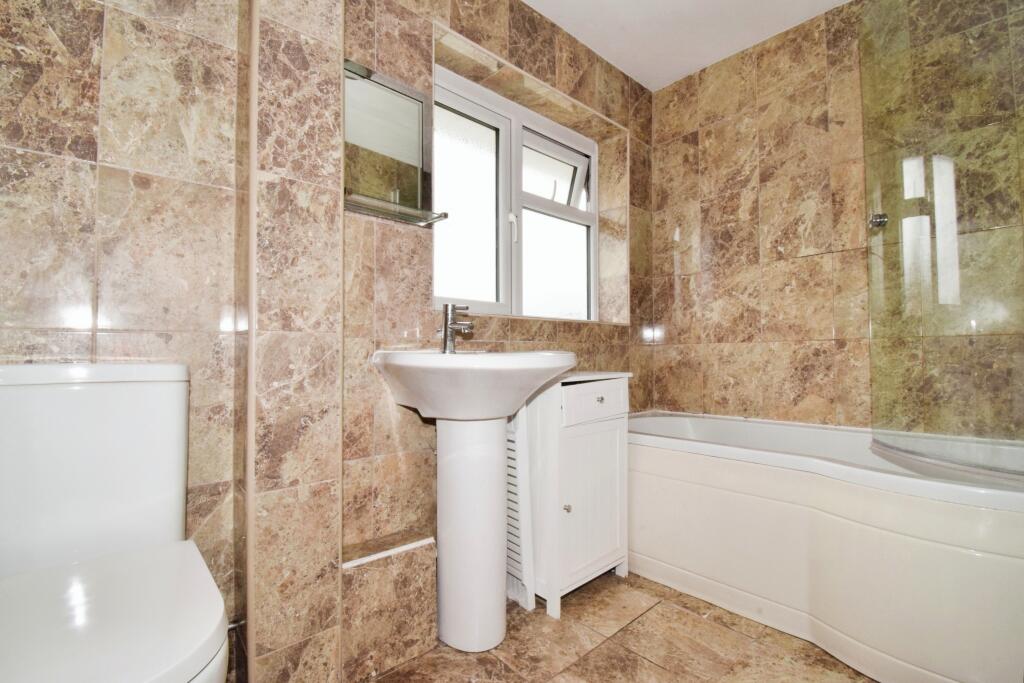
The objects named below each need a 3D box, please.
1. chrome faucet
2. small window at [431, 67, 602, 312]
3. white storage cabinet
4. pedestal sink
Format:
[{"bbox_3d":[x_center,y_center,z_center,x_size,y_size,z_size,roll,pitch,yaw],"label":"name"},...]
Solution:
[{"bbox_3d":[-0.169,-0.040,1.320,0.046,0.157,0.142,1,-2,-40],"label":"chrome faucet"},{"bbox_3d":[0.013,-0.585,1.956,1.122,0.989,0.090,1,-2,-40],"label":"small window"},{"bbox_3d":[0.217,0.515,1.612,0.426,0.783,0.278,1,-2,-40],"label":"white storage cabinet"},{"bbox_3d":[-0.092,0.463,1.223,0.559,0.865,0.473,1,-2,-40],"label":"pedestal sink"}]

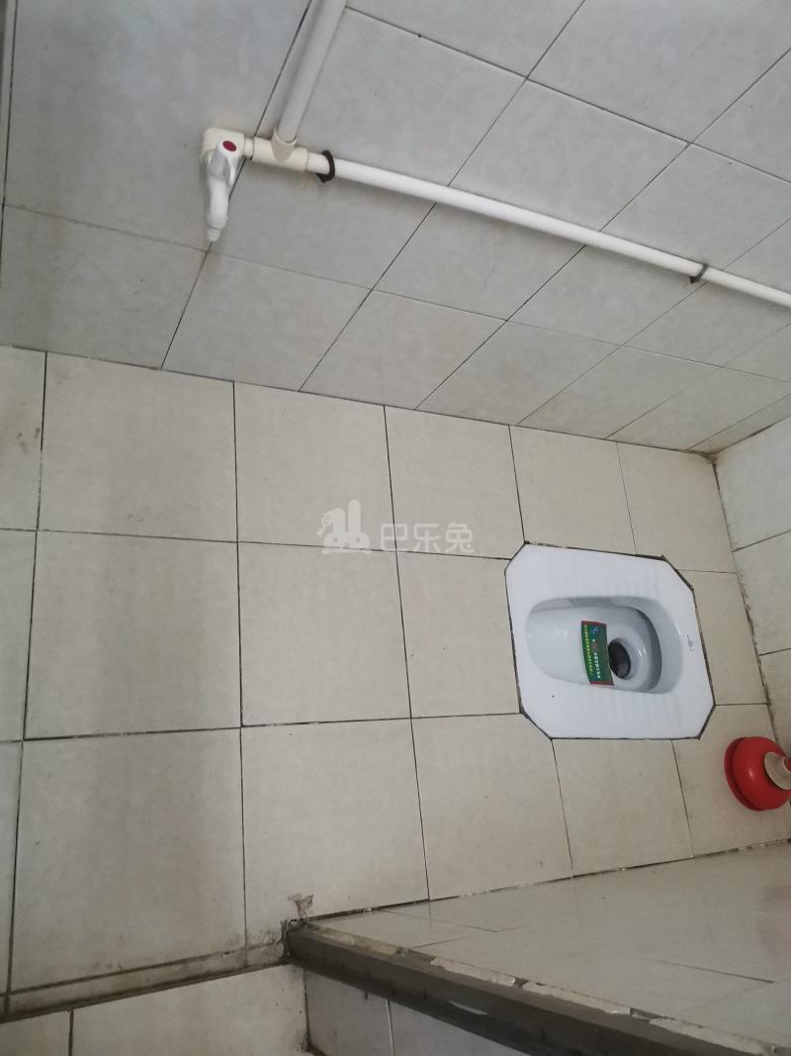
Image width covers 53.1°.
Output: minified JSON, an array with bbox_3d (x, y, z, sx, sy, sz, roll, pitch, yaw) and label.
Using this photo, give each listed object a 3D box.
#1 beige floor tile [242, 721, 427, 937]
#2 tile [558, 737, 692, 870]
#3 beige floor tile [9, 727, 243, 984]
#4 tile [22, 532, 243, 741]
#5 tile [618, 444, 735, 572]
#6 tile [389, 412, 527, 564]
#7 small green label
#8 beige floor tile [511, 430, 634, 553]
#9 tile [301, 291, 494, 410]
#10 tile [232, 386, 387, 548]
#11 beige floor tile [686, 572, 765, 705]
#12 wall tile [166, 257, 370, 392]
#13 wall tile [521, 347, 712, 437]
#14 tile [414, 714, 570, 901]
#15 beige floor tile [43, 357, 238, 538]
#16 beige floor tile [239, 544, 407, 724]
[{"bbox_3d":[-0.094,0.469,1.257,0.300,0.010,0.309,4,69,-27],"label":"beige floor tile"},{"bbox_3d":[0.438,0.522,1.514,0.300,0.012,0.230,5,69,-27],"label":"tile"},{"bbox_3d":[-0.363,0.441,1.111,0.300,0.012,0.302,5,69,-27],"label":"beige floor tile"},{"bbox_3d":[-0.388,0.157,1.205,0.300,0.012,0.299,5,69,-27],"label":"tile"},{"bbox_3d":[0.657,-0.046,1.854,0.302,0.010,0.304,4,69,-27],"label":"tile"},{"bbox_3d":[0.121,-0.086,1.574,0.300,0.012,0.300,4,69,-27],"label":"tile"},{"bbox_3d":[0.429,0.266,1.681,0.072,0.015,0.133,8,68,-34],"label":"small green label"},{"bbox_3d":[0.385,-0.082,1.724,0.300,0.010,0.271,4,69,-27],"label":"beige floor tile"},{"bbox_3d":[0.002,-0.305,1.403,0.246,0.331,0.010,4,69,-27],"label":"tile"},{"bbox_3d":[-0.148,-0.106,1.437,0.300,0.012,0.300,4,69,-27],"label":"tile"},{"bbox_3d":[0.737,0.246,1.780,0.190,0.012,0.299,5,69,-27],"label":"beige floor tile"},{"bbox_3d":[-0.216,-0.319,1.273,0.248,0.330,0.012,5,69,-27],"label":"wall tile"},{"bbox_3d":[0.447,-0.270,1.625,0.248,0.331,0.010,4,69,-27],"label":"wall tile"},{"bbox_3d":[0.169,0.475,1.386,0.300,0.012,0.284,5,69,-27],"label":"tile"},{"bbox_3d":[-0.418,-0.129,1.316,0.305,0.010,0.304,4,69,-27],"label":"beige floor tile"},{"bbox_3d":[-0.120,0.178,1.340,0.300,0.012,0.300,4,69,-27],"label":"beige floor tile"}]

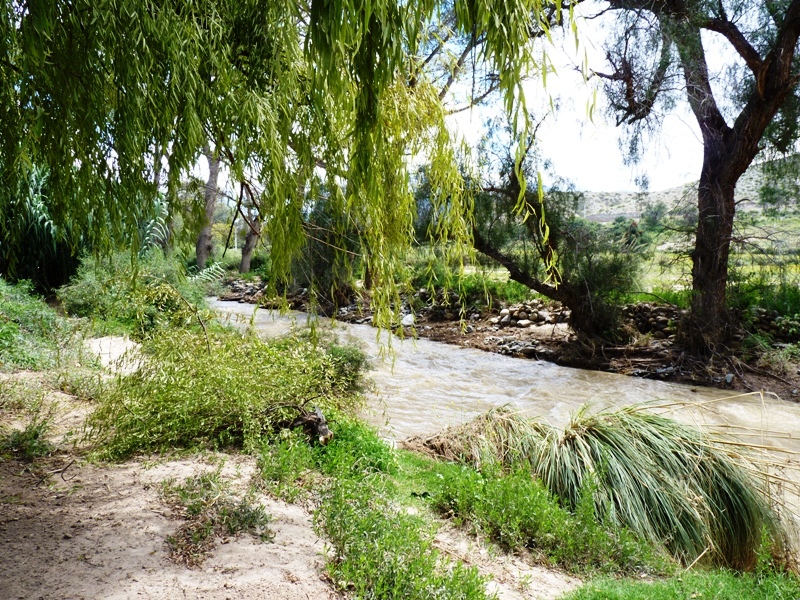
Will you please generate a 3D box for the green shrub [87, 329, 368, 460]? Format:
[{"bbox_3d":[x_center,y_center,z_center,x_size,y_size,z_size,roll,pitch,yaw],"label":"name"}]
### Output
[{"bbox_3d":[-1.400,0.623,5.242,2.200,0.880,1.600,0,6,0],"label":"green shrub"}]

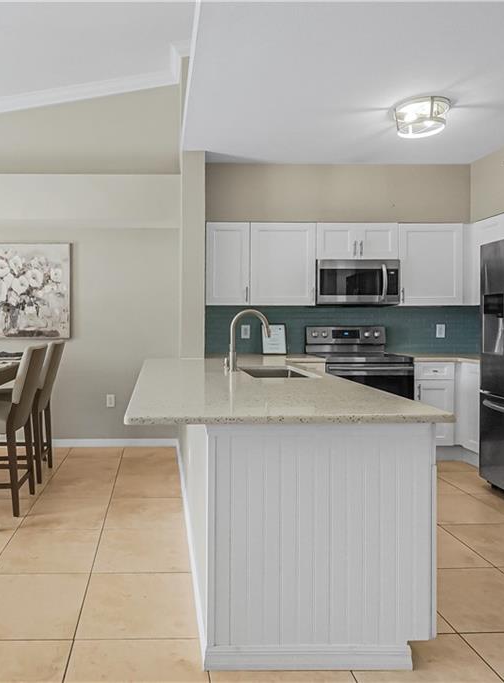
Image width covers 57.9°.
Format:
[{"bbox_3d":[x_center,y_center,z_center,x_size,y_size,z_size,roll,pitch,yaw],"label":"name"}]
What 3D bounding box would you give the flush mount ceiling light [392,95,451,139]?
[{"bbox_3d":[1.203,-1.580,3.210,0.390,0.160,0.390,0,2,-5],"label":"flush mount ceiling light"}]

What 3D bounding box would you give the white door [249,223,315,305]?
[{"bbox_3d":[0.295,-0.720,4.250,0.603,0.769,0.025,0,2,-2],"label":"white door"}]

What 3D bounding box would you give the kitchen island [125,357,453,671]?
[{"bbox_3d":[-0.077,0.658,2.770,1.130,0.915,2.350,0,2,-8],"label":"kitchen island"}]

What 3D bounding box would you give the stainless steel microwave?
[{"bbox_3d":[0.980,-0.566,4.415,0.770,0.420,0.410,0,2,-4],"label":"stainless steel microwave"}]

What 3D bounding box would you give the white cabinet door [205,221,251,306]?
[{"bbox_3d":[-0.219,-0.720,4.250,0.406,0.769,0.025,0,2,-2],"label":"white cabinet door"}]

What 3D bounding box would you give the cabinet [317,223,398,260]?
[{"bbox_3d":[0.958,-0.924,4.340,0.750,0.330,0.330,0,2,-4],"label":"cabinet"}]

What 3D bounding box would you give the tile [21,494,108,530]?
[{"bbox_3d":[-1.228,1.143,3.028,0.515,0.012,0.490,0,2,-6],"label":"tile"}]

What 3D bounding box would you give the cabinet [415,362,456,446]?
[{"bbox_3d":[1.645,0.580,4.380,0.390,0.810,0.540,0,2,-3],"label":"cabinet"}]

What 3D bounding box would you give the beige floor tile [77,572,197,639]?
[{"bbox_3d":[-0.506,1.189,2.076,0.515,0.012,0.490,0,2,-6],"label":"beige floor tile"}]

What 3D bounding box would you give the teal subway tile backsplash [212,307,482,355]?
[{"bbox_3d":[0.915,-0.111,4.601,2.780,0.480,0.015,0,2,-3],"label":"teal subway tile backsplash"}]

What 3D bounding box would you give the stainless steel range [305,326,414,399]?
[{"bbox_3d":[1.010,0.476,4.360,0.770,1.170,0.670,0,2,-4],"label":"stainless steel range"}]

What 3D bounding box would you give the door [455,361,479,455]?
[{"bbox_3d":[1.925,0.575,3.930,0.025,0.770,0.370,0,2,-10],"label":"door"}]

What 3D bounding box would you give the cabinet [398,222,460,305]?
[{"bbox_3d":[1.722,-0.753,4.390,0.610,0.780,0.025,0,2,-2],"label":"cabinet"}]

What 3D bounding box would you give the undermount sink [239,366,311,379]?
[{"bbox_3d":[0.150,0.315,3.001,0.400,0.200,0.540,0,2,-3],"label":"undermount sink"}]

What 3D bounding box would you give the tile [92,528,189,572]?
[{"bbox_3d":[-0.613,1.166,2.572,0.536,0.015,0.505,0,2,-5],"label":"tile"}]

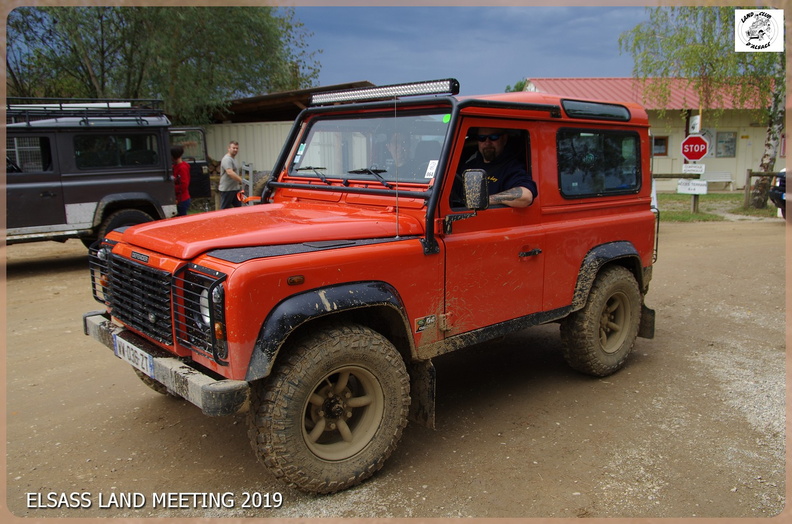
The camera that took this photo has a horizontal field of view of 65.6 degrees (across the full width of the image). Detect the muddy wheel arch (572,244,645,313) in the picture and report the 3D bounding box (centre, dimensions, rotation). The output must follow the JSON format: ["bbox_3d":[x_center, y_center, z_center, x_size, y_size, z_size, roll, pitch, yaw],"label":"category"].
[{"bbox_3d":[1.470,0.073,4.250,0.930,0.410,0.120,-8,12,-41],"label":"muddy wheel arch"}]

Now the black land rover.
[{"bbox_3d":[-4.801,-1.057,8.248,4.050,2.170,1.800,-7,12,-34],"label":"black land rover"}]

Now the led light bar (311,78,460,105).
[{"bbox_3d":[-0.122,-1.018,3.717,0.085,0.085,1.370,-8,12,-41],"label":"led light bar"}]

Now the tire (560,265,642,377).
[{"bbox_3d":[1.465,0.416,4.389,0.785,0.785,0.250,-8,12,-41],"label":"tire"}]

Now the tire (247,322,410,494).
[{"bbox_3d":[-0.297,0.667,2.850,0.785,0.785,0.250,-7,12,-37],"label":"tire"}]

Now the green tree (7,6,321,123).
[{"bbox_3d":[-7.345,-5.244,16.636,10.000,8.200,7.500,0,8,0],"label":"green tree"}]

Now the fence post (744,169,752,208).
[{"bbox_3d":[9.825,-2.041,17.125,0.135,1.080,0.135,0,8,0],"label":"fence post"}]

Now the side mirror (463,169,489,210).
[{"bbox_3d":[0.386,-0.352,2.981,0.135,0.205,0.070,7,11,37],"label":"side mirror"}]

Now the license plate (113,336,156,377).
[{"bbox_3d":[-1.233,0.443,2.896,0.015,0.110,0.520,-8,12,-41],"label":"license plate"}]

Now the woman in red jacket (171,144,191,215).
[{"bbox_3d":[-3.097,-0.827,8.868,0.320,1.680,0.460,2,8,12],"label":"woman in red jacket"}]

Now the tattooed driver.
[{"bbox_3d":[0.430,-0.292,3.639,0.580,1.080,0.820,5,11,31],"label":"tattooed driver"}]

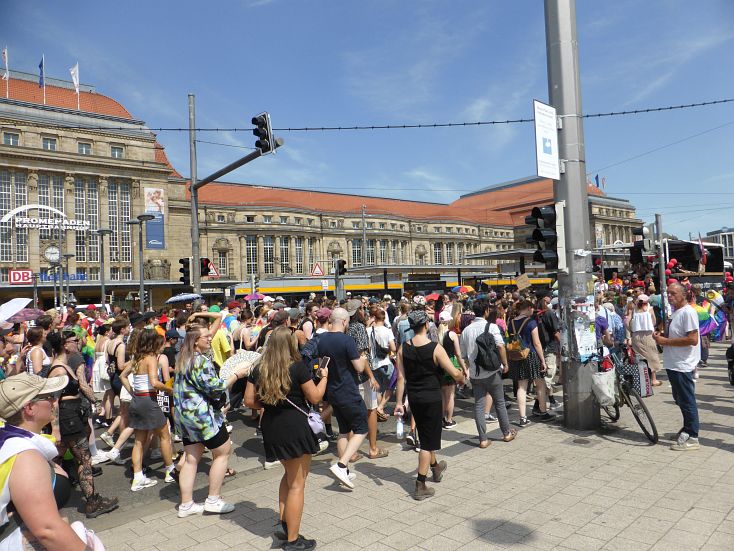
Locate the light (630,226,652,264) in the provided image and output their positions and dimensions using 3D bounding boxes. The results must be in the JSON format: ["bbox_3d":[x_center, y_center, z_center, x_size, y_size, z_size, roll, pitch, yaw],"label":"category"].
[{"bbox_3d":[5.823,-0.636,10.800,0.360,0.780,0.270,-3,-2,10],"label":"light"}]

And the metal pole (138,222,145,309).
[{"bbox_3d":[-9.688,0.385,21.966,0.150,5.470,0.150,-2,-2,0],"label":"metal pole"}]

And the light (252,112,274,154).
[{"bbox_3d":[-2.472,-3.375,12.100,0.370,0.910,0.320,-11,4,-43],"label":"light"}]

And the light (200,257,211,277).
[{"bbox_3d":[-5.139,-0.271,16.200,0.270,0.600,0.270,-5,-3,42],"label":"light"}]

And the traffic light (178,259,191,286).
[{"bbox_3d":[-5.760,-0.111,16.200,0.350,0.880,0.280,0,-3,-42],"label":"traffic light"}]

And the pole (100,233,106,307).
[{"bbox_3d":[-12.889,0.679,24.951,0.150,5.410,0.150,-2,-2,0],"label":"pole"}]

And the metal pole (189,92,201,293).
[{"bbox_3d":[-5.438,-1.565,16.165,0.210,8.510,0.210,-2,-2,0],"label":"metal pole"}]

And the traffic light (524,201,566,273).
[{"bbox_3d":[2.287,-0.481,6.450,0.410,0.890,0.290,-2,-2,-7],"label":"traffic light"}]

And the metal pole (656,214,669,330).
[{"bbox_3d":[6.281,0.318,10.778,0.120,3.290,0.120,-2,-2,0],"label":"metal pole"}]

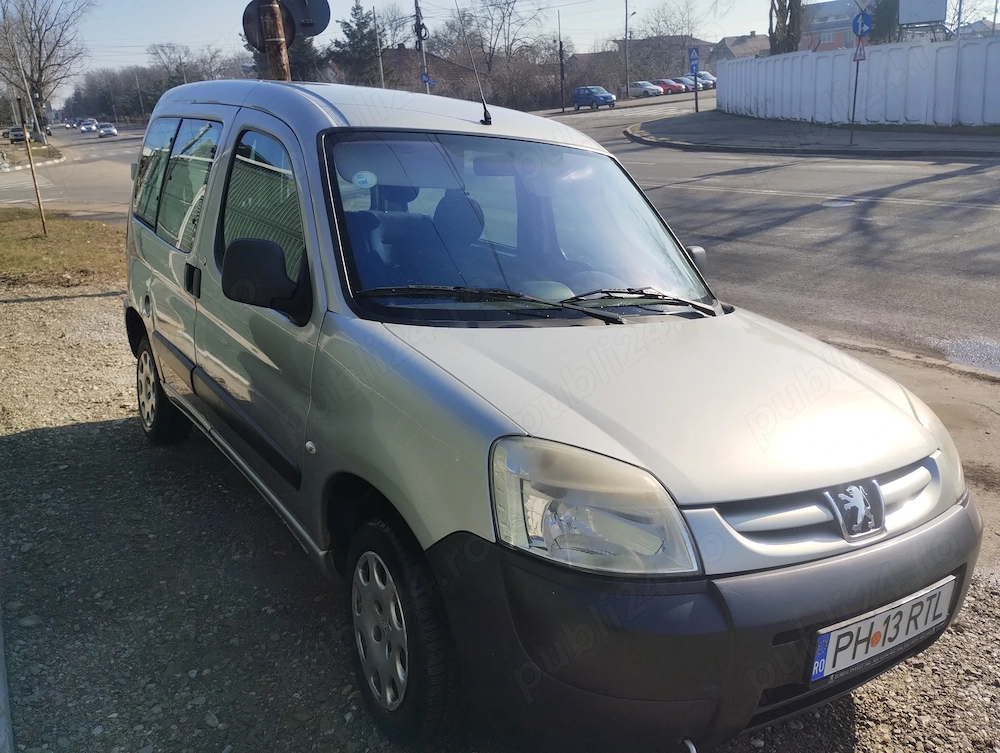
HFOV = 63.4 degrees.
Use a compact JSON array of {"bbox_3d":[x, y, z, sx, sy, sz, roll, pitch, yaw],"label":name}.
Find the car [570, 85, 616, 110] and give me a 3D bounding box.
[{"bbox_3d":[6.840,-20.200,58.650,1.610,1.590,3.770,-14,22,-26],"label":"car"}]

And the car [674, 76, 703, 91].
[{"bbox_3d":[19.750,-31.250,86.800,1.750,1.430,4.300,-13,21,-23],"label":"car"}]

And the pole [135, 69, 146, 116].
[{"bbox_3d":[-53.771,-41.787,121.793,0.280,8.200,0.280,-4,19,0],"label":"pole"}]

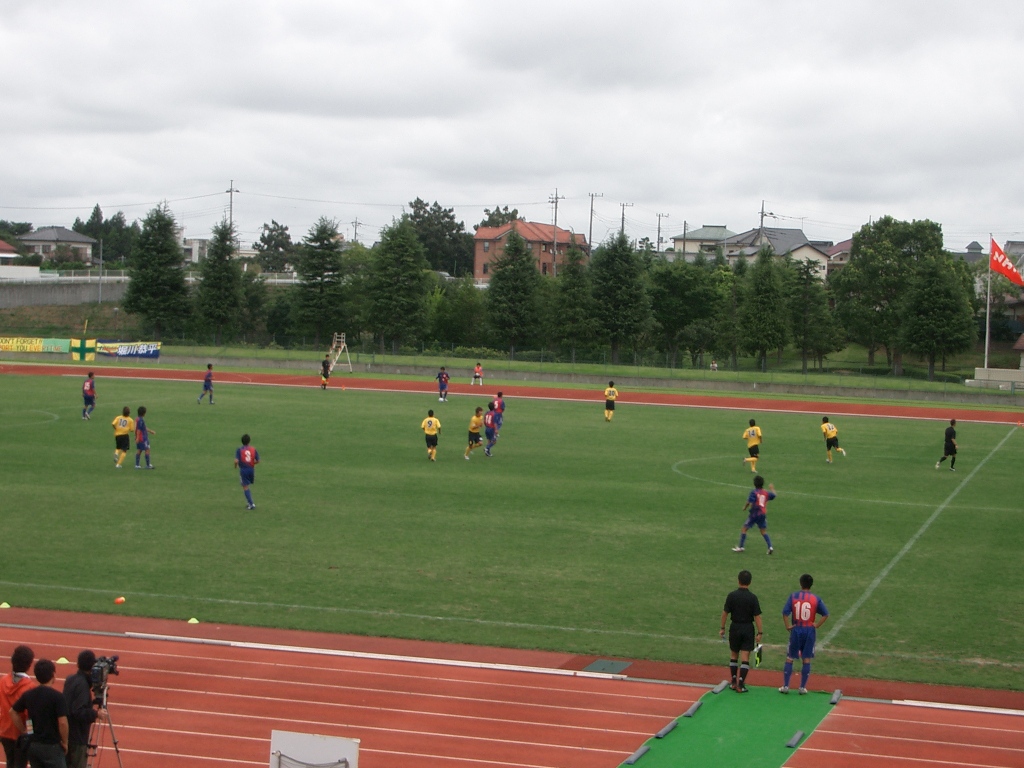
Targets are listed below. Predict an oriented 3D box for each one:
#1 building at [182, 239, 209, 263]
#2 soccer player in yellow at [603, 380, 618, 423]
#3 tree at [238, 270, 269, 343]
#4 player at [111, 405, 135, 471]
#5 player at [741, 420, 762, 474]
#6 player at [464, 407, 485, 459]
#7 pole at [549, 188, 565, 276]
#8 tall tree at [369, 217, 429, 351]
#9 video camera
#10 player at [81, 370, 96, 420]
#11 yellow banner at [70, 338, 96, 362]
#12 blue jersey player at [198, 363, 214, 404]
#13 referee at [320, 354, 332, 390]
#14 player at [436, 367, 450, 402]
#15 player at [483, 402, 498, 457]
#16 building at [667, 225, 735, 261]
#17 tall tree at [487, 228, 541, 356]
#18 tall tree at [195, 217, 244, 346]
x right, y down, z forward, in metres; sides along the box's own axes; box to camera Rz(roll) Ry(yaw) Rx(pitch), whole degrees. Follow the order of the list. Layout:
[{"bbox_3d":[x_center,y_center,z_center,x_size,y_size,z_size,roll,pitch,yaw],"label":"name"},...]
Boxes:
[{"bbox_3d":[-37.185,-14.438,258.000,5.000,6.000,6.000,2,3,-6],"label":"building"},{"bbox_3d":[4.215,0.736,92.907,0.626,1.714,0.505,2,3,5],"label":"soccer player in yellow"},{"bbox_3d":[-17.308,-5.102,146.000,2.300,4.900,2.300,2,3,0],"label":"tree"},{"bbox_3d":[-11.048,1.518,62.130,0.580,1.730,0.520,3,3,22],"label":"player"},{"bbox_3d":[7.570,1.960,69.044,0.600,1.690,0.620,3,3,13],"label":"player"},{"bbox_3d":[-1.184,1.540,69.142,0.550,1.663,0.500,4,3,38],"label":"player"},{"bbox_3d":[4.981,-16.285,245.000,1.750,11.200,0.600,2,3,0],"label":"pole"},{"bbox_3d":[-6.958,-6.229,137.162,4.040,8.645,4.040,2,3,0],"label":"tall tree"},{"bbox_3d":[-4.151,2.954,22.300,0.210,0.350,0.540,2,3,5],"label":"video camera"},{"bbox_3d":[-15.542,0.433,80.430,0.520,1.785,0.420,4,3,36],"label":"player"},{"bbox_3d":[-25.827,-2.038,132.000,1.680,1.370,0.060,3,3,15],"label":"yellow banner"},{"bbox_3d":[-13.143,-0.008,94.527,0.727,1.730,0.505,2,3,-6],"label":"blue jersey player"},{"bbox_3d":[-9.399,-0.618,110.960,0.586,1.726,0.455,2,3,-6],"label":"referee"},{"bbox_3d":[-3.276,-0.009,103.915,0.600,1.682,0.420,2,3,-9],"label":"player"},{"bbox_3d":[-0.696,1.474,70.900,0.520,1.680,0.580,4,3,30],"label":"player"},{"bbox_3d":[25.572,-16.039,282.000,10.300,8.500,8.000,2,3,-4],"label":"building"},{"bbox_3d":[0.160,-5.841,140.500,3.700,8.300,3.700,2,3,0],"label":"tall tree"},{"bbox_3d":[-18.535,-6.552,139.695,3.333,8.261,3.333,3,3,15],"label":"tall tree"}]

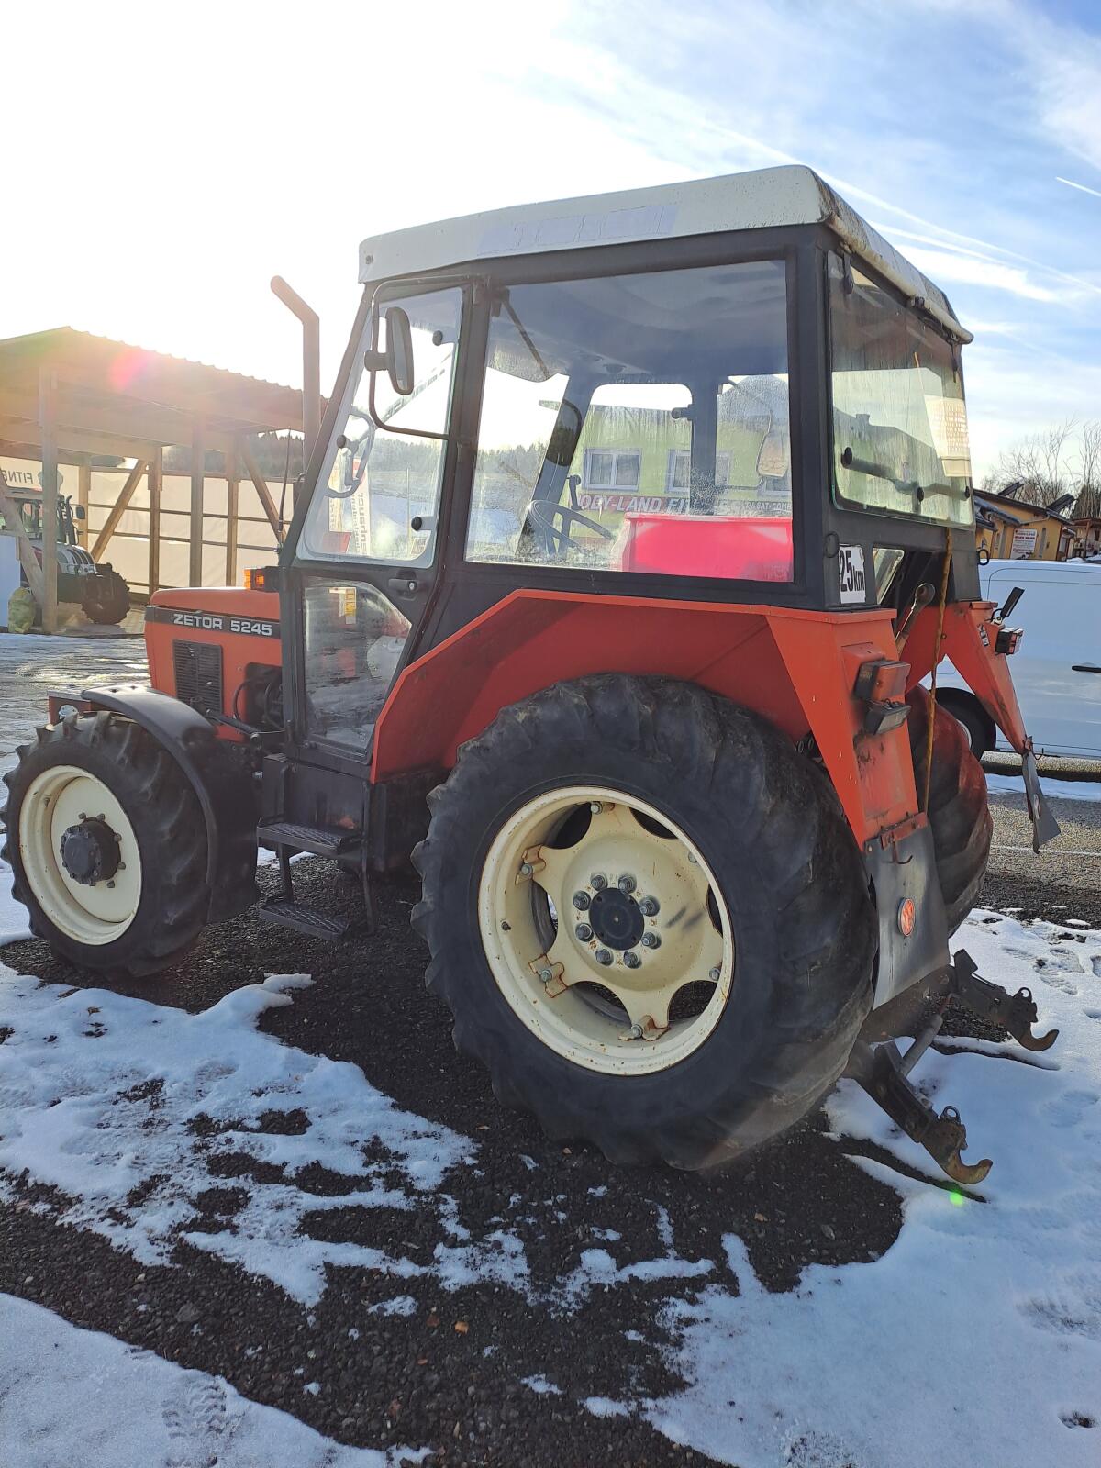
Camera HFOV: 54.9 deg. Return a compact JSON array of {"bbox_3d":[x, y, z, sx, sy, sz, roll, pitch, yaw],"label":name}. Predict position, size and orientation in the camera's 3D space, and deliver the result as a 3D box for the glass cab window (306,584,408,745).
[{"bbox_3d":[-0.603,-0.219,3.297,0.525,0.515,0.040,12,12,41],"label":"glass cab window"}]

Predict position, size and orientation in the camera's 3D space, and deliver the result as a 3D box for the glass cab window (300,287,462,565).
[{"bbox_3d":[-0.531,-0.906,3.195,0.616,0.783,0.040,11,6,42],"label":"glass cab window"}]

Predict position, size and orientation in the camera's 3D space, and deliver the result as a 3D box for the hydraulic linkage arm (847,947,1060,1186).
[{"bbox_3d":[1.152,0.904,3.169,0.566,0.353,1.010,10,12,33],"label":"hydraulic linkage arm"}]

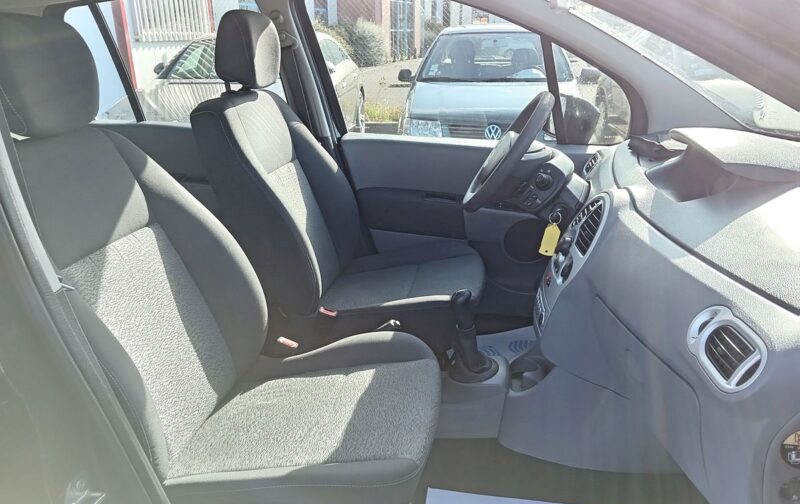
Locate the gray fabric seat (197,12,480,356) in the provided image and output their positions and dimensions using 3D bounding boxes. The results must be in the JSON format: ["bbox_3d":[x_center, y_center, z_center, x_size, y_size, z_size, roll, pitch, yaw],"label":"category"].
[{"bbox_3d":[-0.129,-0.173,1.658,0.760,0.960,0.520,3,20,9],"label":"gray fabric seat"}]

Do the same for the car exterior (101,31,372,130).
[{"bbox_3d":[-1.589,-1.808,6.674,1.740,1.440,4.200,1,20,4],"label":"car exterior"}]

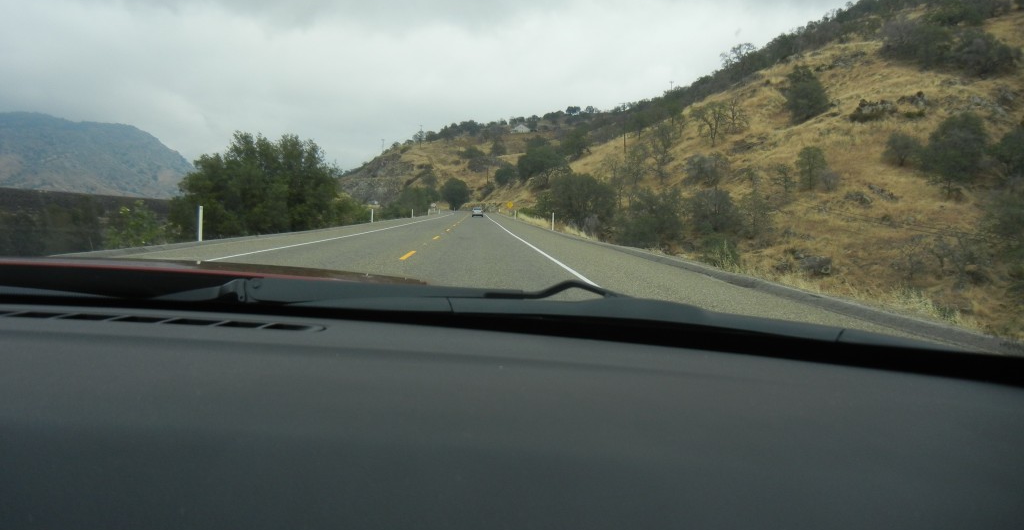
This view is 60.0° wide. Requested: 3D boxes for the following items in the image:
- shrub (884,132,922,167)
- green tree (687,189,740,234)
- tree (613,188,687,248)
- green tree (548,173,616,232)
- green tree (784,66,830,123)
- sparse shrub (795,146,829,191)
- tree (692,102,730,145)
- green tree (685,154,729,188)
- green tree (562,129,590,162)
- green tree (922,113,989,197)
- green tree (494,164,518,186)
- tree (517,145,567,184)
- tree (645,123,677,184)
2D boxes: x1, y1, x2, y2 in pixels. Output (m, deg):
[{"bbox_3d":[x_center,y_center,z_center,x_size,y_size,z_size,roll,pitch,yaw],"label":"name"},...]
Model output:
[{"bbox_3d":[29.997,-8.850,68.000,2.910,2.760,2.770,3,4,23],"label":"shrub"},{"bbox_3d":[16.574,-4.483,73.000,4.440,3.780,4.220,3,4,13],"label":"green tree"},{"bbox_3d":[6.767,-2.281,44.000,3.570,3.123,3.320,1,3,0],"label":"tree"},{"bbox_3d":[5.163,-4.541,65.000,4.980,4.321,4.632,1,3,0],"label":"green tree"},{"bbox_3d":[32.297,-18.635,97.000,5.028,6.339,4.676,1,3,0],"label":"green tree"},{"bbox_3d":[20.923,-6.741,62.000,2.375,3.214,2.209,1,3,0],"label":"sparse shrub"},{"bbox_3d":[27.958,-19.859,125.000,5.634,6.338,5.239,1,3,0],"label":"tree"},{"bbox_3d":[23.669,-11.500,108.000,5.350,4.140,5.090,3,4,12],"label":"green tree"},{"bbox_3d":[16.456,-31.228,230.000,7.770,8.810,7.390,2,3,4],"label":"green tree"},{"bbox_3d":[23.986,-5.922,48.000,3.570,4.543,3.320,1,3,0],"label":"green tree"},{"bbox_3d":[-1.758,-24.473,240.000,5.950,5.950,5.650,2,3,-1],"label":"green tree"},{"bbox_3d":[6.701,-22.301,195.000,11.430,8.790,10.850,2,3,2],"label":"tree"},{"bbox_3d":[20.915,-15.704,125.000,4.510,8.450,4.280,3,4,9],"label":"tree"}]

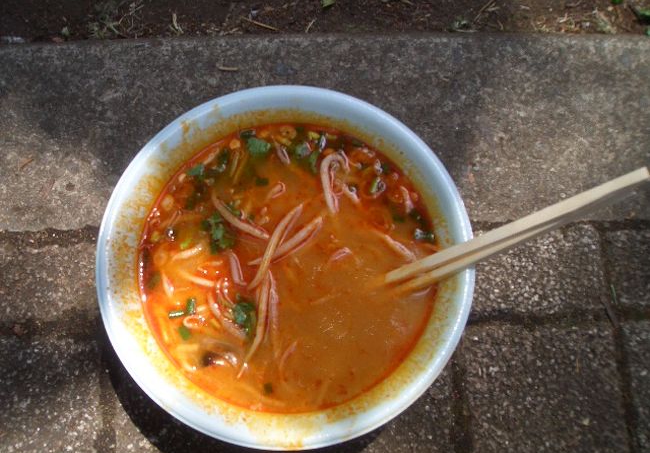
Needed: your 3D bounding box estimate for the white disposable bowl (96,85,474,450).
[{"bbox_3d":[-0.019,0.023,0.356,0.177,0.075,0.177,0,76,-2],"label":"white disposable bowl"}]

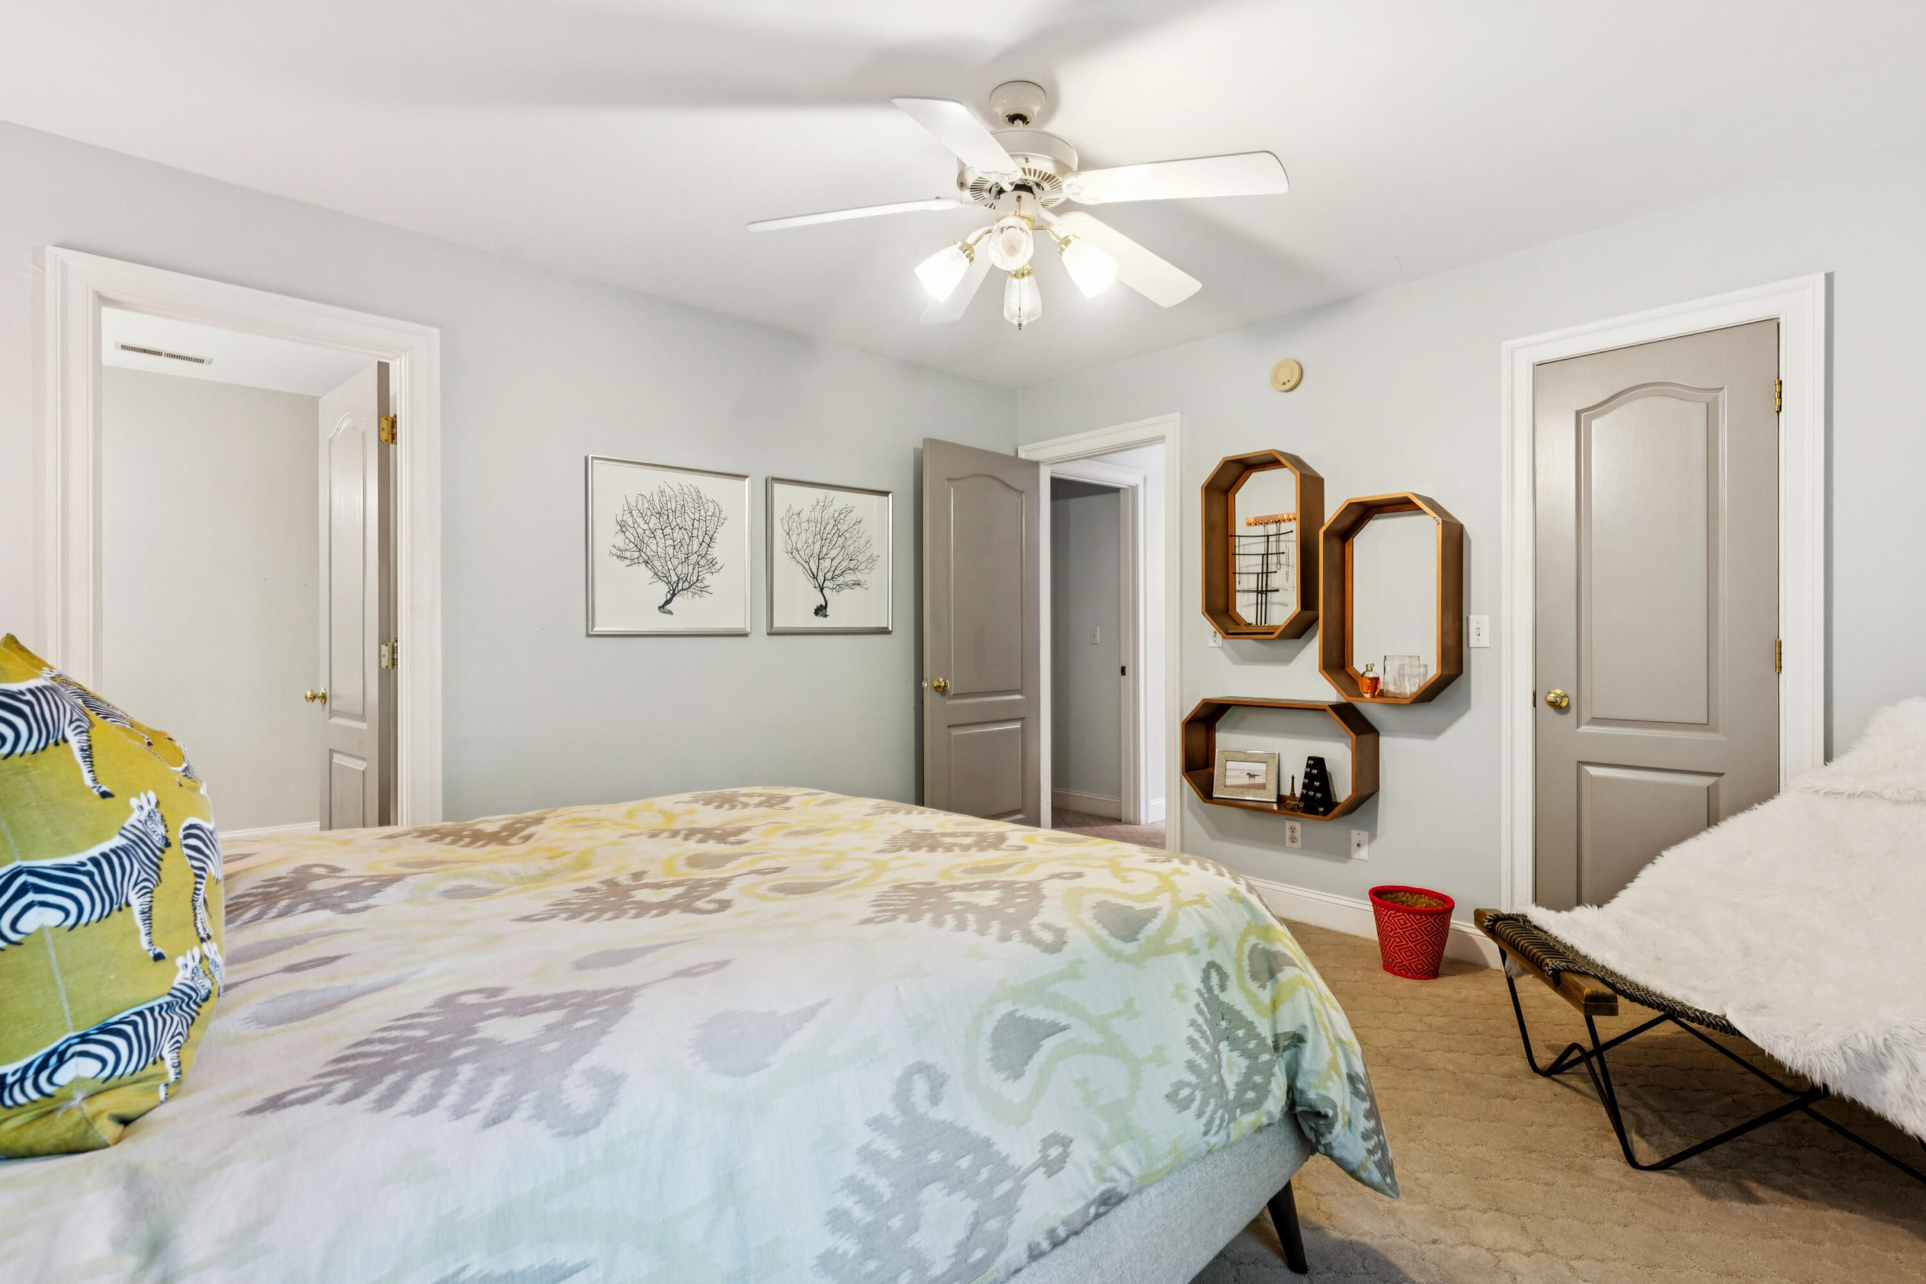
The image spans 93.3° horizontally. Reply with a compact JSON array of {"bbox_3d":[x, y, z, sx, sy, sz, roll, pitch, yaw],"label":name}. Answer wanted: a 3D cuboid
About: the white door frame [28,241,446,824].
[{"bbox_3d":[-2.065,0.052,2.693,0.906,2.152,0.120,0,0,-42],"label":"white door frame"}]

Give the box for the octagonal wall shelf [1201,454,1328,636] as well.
[{"bbox_3d":[1.202,-0.376,3.651,0.200,0.727,0.422,0,0,-42],"label":"octagonal wall shelf"}]

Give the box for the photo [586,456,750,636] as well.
[{"bbox_3d":[-1.112,-0.350,3.493,0.647,0.643,0.030,0,0,-42],"label":"photo"}]

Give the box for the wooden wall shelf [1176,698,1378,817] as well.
[{"bbox_3d":[1.243,0.448,3.609,0.200,0.423,0.724,0,0,-42],"label":"wooden wall shelf"}]

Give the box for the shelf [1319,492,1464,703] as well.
[{"bbox_3d":[1.542,-0.149,3.280,0.200,0.729,0.421,0,0,-42],"label":"shelf"}]

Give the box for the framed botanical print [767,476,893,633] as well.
[{"bbox_3d":[-0.567,-0.358,3.994,0.639,0.654,0.030,0,0,-42],"label":"framed botanical print"}]

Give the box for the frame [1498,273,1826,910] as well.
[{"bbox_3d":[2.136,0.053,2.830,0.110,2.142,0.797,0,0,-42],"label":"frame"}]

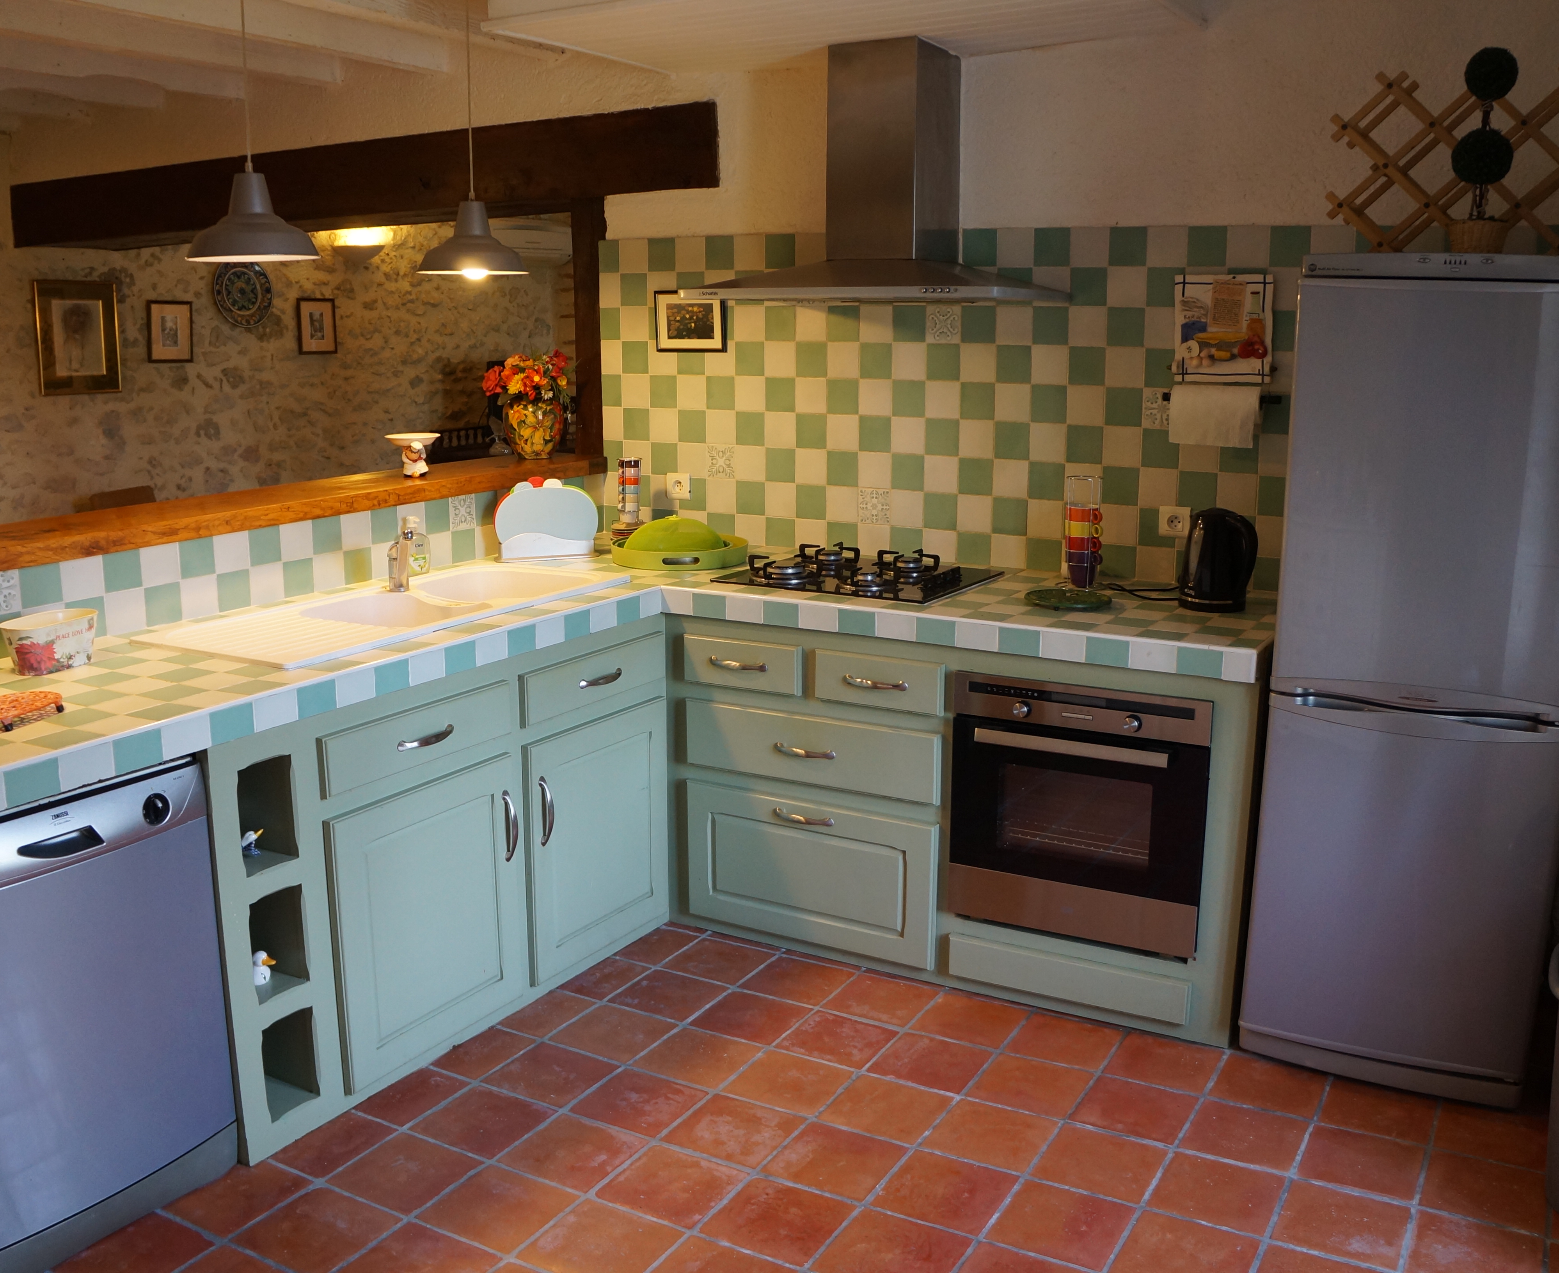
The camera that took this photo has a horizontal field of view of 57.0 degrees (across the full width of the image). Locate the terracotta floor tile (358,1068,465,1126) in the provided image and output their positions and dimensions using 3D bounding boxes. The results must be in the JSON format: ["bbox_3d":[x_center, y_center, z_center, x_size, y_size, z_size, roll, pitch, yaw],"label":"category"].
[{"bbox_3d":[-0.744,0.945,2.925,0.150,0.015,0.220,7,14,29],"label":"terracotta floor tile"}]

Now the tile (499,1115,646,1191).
[{"bbox_3d":[-0.388,0.987,2.732,0.220,0.015,0.220,7,14,29],"label":"tile"}]

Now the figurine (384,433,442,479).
[{"bbox_3d":[-1.014,-0.499,3.973,0.157,0.124,0.150,-1,12,-7],"label":"figurine"}]

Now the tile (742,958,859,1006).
[{"bbox_3d":[0.050,0.861,3.575,0.209,0.015,0.209,7,13,29],"label":"tile"}]

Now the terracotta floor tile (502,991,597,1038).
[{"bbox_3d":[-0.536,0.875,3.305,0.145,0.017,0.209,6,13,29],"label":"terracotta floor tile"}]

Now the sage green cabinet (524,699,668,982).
[{"bbox_3d":[-0.661,0.470,3.716,0.500,0.600,0.570,7,13,29],"label":"sage green cabinet"}]

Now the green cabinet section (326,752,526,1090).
[{"bbox_3d":[-0.948,0.574,3.192,0.480,0.590,0.560,7,14,29],"label":"green cabinet section"}]

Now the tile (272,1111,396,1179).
[{"bbox_3d":[-0.863,0.964,2.732,0.185,0.015,0.208,7,14,28],"label":"tile"}]

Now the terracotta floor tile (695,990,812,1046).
[{"bbox_3d":[-0.060,0.874,3.266,0.208,0.015,0.208,7,14,28],"label":"terracotta floor tile"}]

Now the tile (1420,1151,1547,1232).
[{"bbox_3d":[1.261,0.996,2.570,0.208,0.015,0.208,7,14,28],"label":"tile"}]

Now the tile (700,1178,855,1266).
[{"bbox_3d":[0.000,1.044,2.548,0.216,0.015,0.216,7,13,28],"label":"tile"}]

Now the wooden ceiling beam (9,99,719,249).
[{"bbox_3d":[-1.554,-1.565,4.970,3.270,0.255,0.270,6,13,28],"label":"wooden ceiling beam"}]

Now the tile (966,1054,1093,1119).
[{"bbox_3d":[0.525,0.954,3.029,0.216,0.015,0.216,7,13,28],"label":"tile"}]

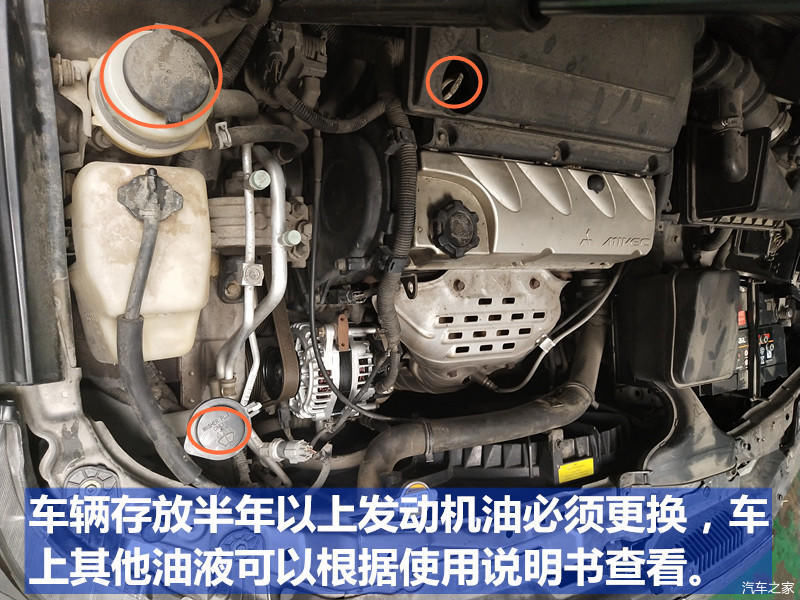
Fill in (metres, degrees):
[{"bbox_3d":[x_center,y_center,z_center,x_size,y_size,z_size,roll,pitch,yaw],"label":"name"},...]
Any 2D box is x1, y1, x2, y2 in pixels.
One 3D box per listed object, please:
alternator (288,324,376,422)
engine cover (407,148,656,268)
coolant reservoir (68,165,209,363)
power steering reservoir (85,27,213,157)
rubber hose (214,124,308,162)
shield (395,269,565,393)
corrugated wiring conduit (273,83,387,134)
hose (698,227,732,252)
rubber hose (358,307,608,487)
[{"bbox_3d":[-0.086,0.097,0.899,0.136,0.126,0.131,-2,87,-36],"label":"alternator"},{"bbox_3d":[0.171,-0.095,0.803,0.367,0.082,0.123,-2,87,-36],"label":"engine cover"},{"bbox_3d":[-0.260,-0.023,0.670,0.121,0.189,0.172,-2,87,-36],"label":"coolant reservoir"},{"bbox_3d":[-0.216,-0.176,0.603,0.098,0.108,0.098,-2,90,-35],"label":"power steering reservoir"},{"bbox_3d":[-0.140,-0.155,0.690,0.119,0.052,0.048,-2,87,-36],"label":"rubber hose"},{"bbox_3d":[0.088,0.046,0.905,0.257,0.158,0.152,-2,87,-36],"label":"shield"},{"bbox_3d":[-0.072,-0.190,0.716,0.130,0.040,0.050,-3,89,-37],"label":"corrugated wiring conduit"},{"bbox_3d":[0.526,-0.102,1.169,0.079,0.058,0.055,-2,87,-36],"label":"hose"},{"bbox_3d":[0.147,0.125,0.949,0.389,0.131,0.212,-2,87,-36],"label":"rubber hose"}]

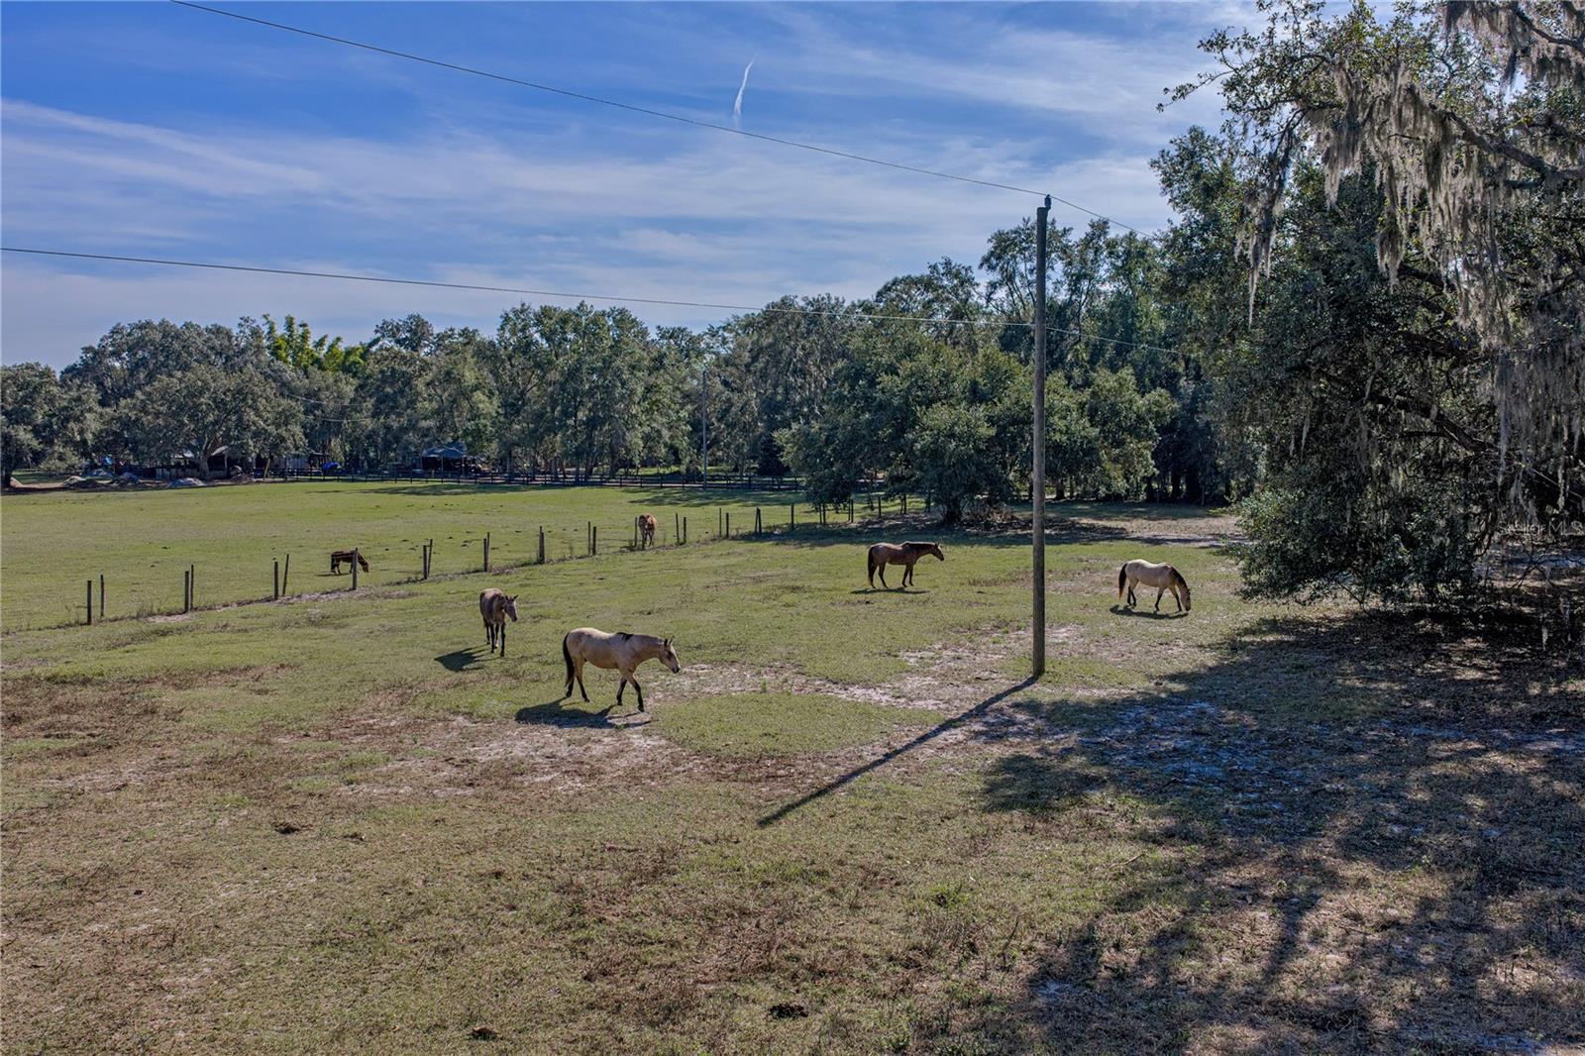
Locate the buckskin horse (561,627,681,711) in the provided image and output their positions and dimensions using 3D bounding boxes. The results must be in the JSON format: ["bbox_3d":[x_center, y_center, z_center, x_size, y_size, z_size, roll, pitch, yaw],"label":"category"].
[{"bbox_3d":[-3.409,2.720,24.242,2.520,1.520,0.600,3,5,32],"label":"buckskin horse"}]

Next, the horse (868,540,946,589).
[{"bbox_3d":[3.870,1.252,41.742,2.620,1.530,0.600,-1,4,-8],"label":"horse"}]

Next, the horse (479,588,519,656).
[{"bbox_3d":[-7.297,2.319,30.844,0.660,1.480,2.150,-2,5,-24],"label":"horse"}]

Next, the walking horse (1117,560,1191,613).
[{"bbox_3d":[11.019,1.750,37.545,2.200,1.450,0.600,3,6,38],"label":"walking horse"}]

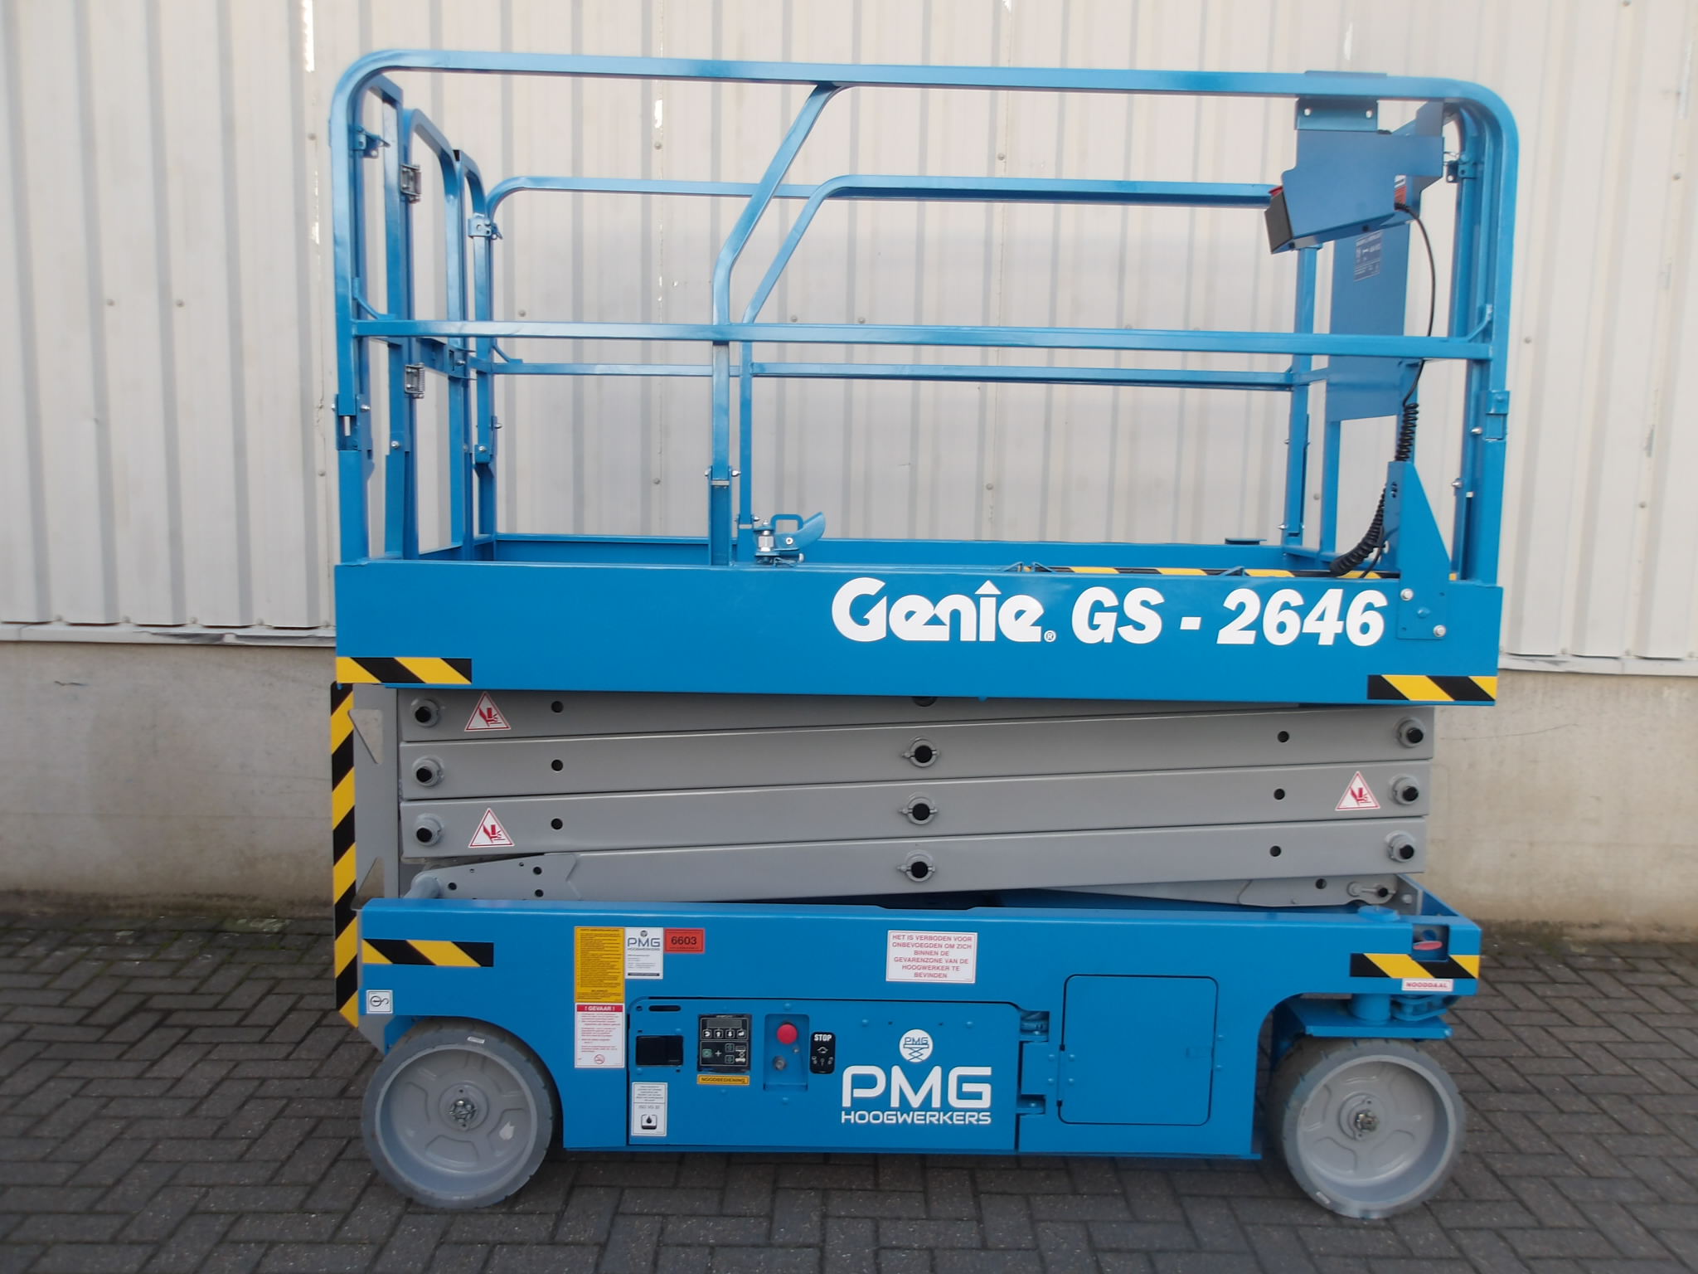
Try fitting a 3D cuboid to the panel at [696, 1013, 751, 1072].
[{"bbox_3d":[-0.250,0.816,2.671,0.108,0.123,0.030,1,8,-1],"label":"panel"}]

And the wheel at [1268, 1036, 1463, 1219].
[{"bbox_3d":[1.070,1.002,2.759,0.376,0.376,0.123,1,8,-1],"label":"wheel"}]

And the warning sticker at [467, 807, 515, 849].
[{"bbox_3d":[-0.734,0.394,2.721,0.095,0.086,0.004,1,8,-1],"label":"warning sticker"}]

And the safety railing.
[{"bbox_3d":[0.143,-0.662,3.057,2.245,0.945,1.131,1,8,-1],"label":"safety railing"}]

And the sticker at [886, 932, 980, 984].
[{"bbox_3d":[0.167,0.640,2.639,0.183,0.109,0.004,1,8,-1],"label":"sticker"}]

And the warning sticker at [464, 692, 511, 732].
[{"bbox_3d":[-0.732,0.152,2.689,0.093,0.081,0.004,1,8,-1],"label":"warning sticker"}]

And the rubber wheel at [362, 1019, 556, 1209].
[{"bbox_3d":[-0.798,0.973,2.739,0.376,0.376,0.123,1,8,-1],"label":"rubber wheel"}]

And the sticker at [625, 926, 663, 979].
[{"bbox_3d":[-0.406,0.631,2.633,0.075,0.107,0.004,1,8,-1],"label":"sticker"}]

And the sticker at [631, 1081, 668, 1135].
[{"bbox_3d":[-0.402,0.955,2.676,0.074,0.117,0.004,1,8,-1],"label":"sticker"}]

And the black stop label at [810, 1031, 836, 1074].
[{"bbox_3d":[-0.052,0.834,2.659,0.051,0.086,0.005,1,7,-1],"label":"black stop label"}]

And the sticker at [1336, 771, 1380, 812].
[{"bbox_3d":[1.050,0.319,2.726,0.095,0.084,0.004,1,8,-1],"label":"sticker"}]

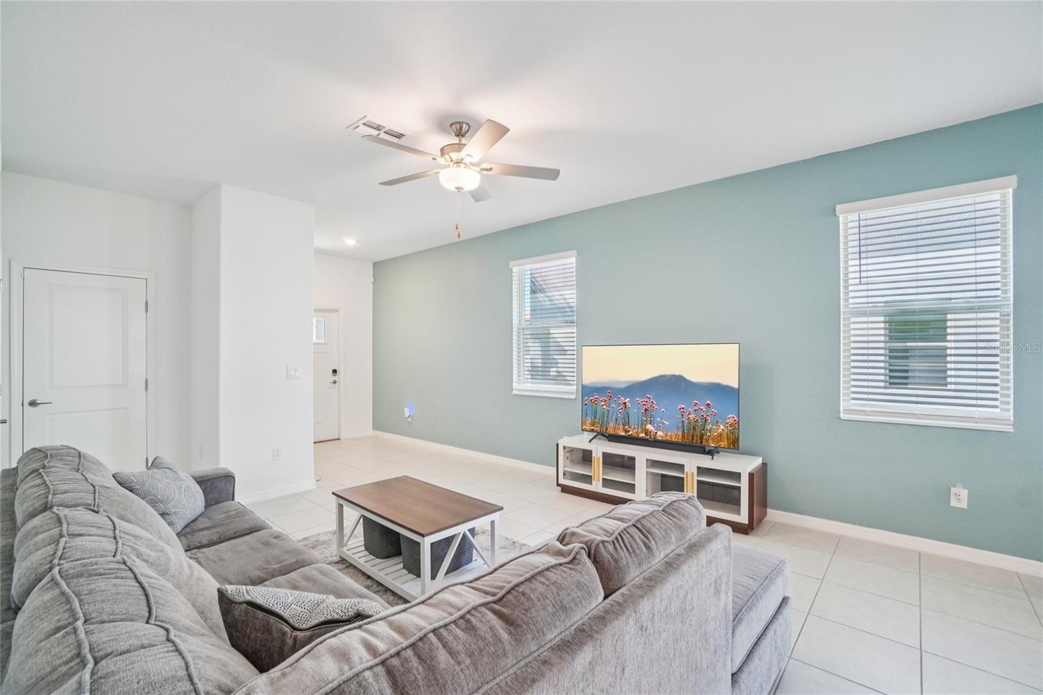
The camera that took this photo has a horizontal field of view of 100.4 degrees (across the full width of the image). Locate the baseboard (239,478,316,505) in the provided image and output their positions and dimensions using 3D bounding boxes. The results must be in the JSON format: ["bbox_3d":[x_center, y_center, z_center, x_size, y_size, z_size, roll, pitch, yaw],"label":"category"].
[{"bbox_3d":[-2.325,1.360,4.060,0.020,0.095,0.800,0,-1,42],"label":"baseboard"}]

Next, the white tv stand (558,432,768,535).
[{"bbox_3d":[1.171,1.155,3.925,1.770,0.495,0.420,0,-1,39],"label":"white tv stand"}]

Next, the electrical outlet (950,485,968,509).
[{"bbox_3d":[2.861,0.982,2.836,0.077,0.121,0.012,0,-1,39],"label":"electrical outlet"}]

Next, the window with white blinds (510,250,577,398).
[{"bbox_3d":[0.237,-0.240,4.984,0.930,1.600,0.100,0,-1,39],"label":"window with white blinds"}]

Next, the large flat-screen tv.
[{"bbox_3d":[1.192,0.407,3.945,1.460,0.860,0.090,0,-1,39],"label":"large flat-screen tv"}]

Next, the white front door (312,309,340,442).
[{"bbox_3d":[-3.139,0.424,6.352,0.050,2.030,0.910,0,-1,40],"label":"white front door"}]

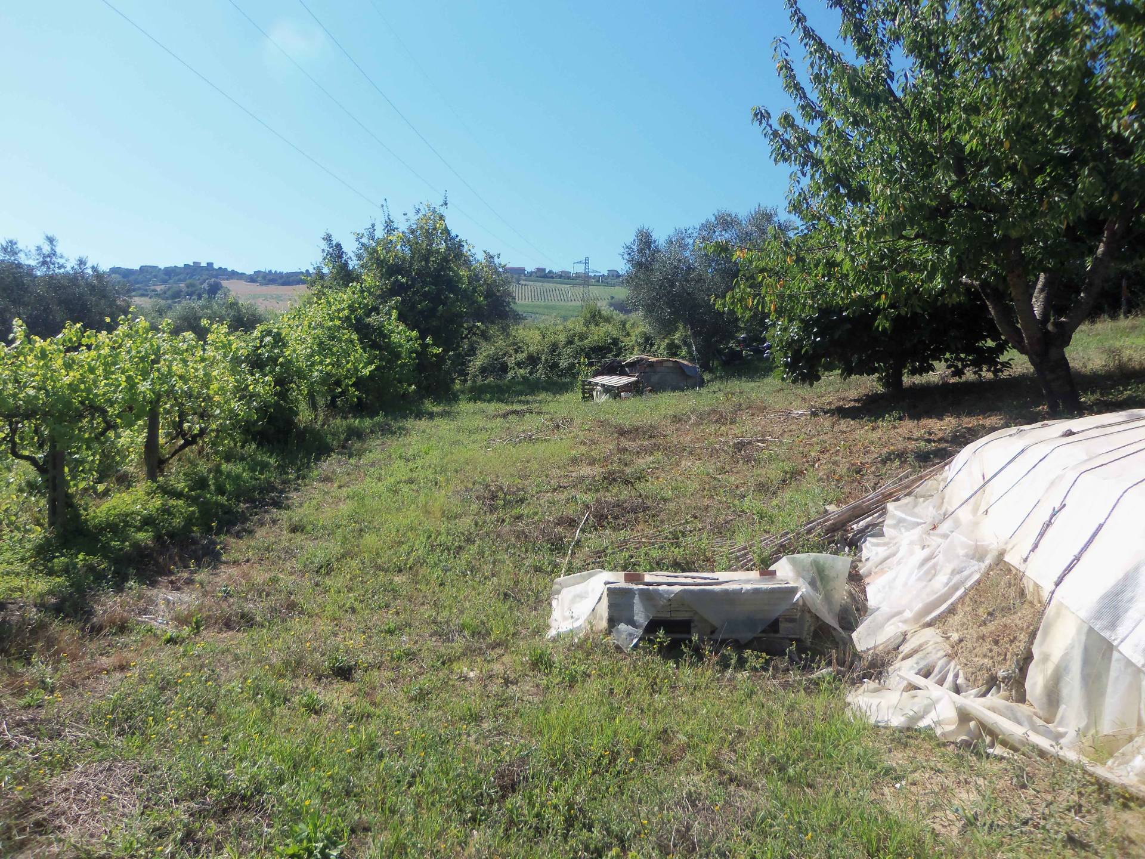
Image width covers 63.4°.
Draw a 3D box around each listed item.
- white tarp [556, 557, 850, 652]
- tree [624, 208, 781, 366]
[{"bbox_3d":[0.735,1.042,5.700,1.750,0.460,0.750,0,7,0],"label":"white tarp"},{"bbox_3d":[3.424,-3.682,25.000,4.300,4.300,4.000,0,7,0],"label":"tree"}]

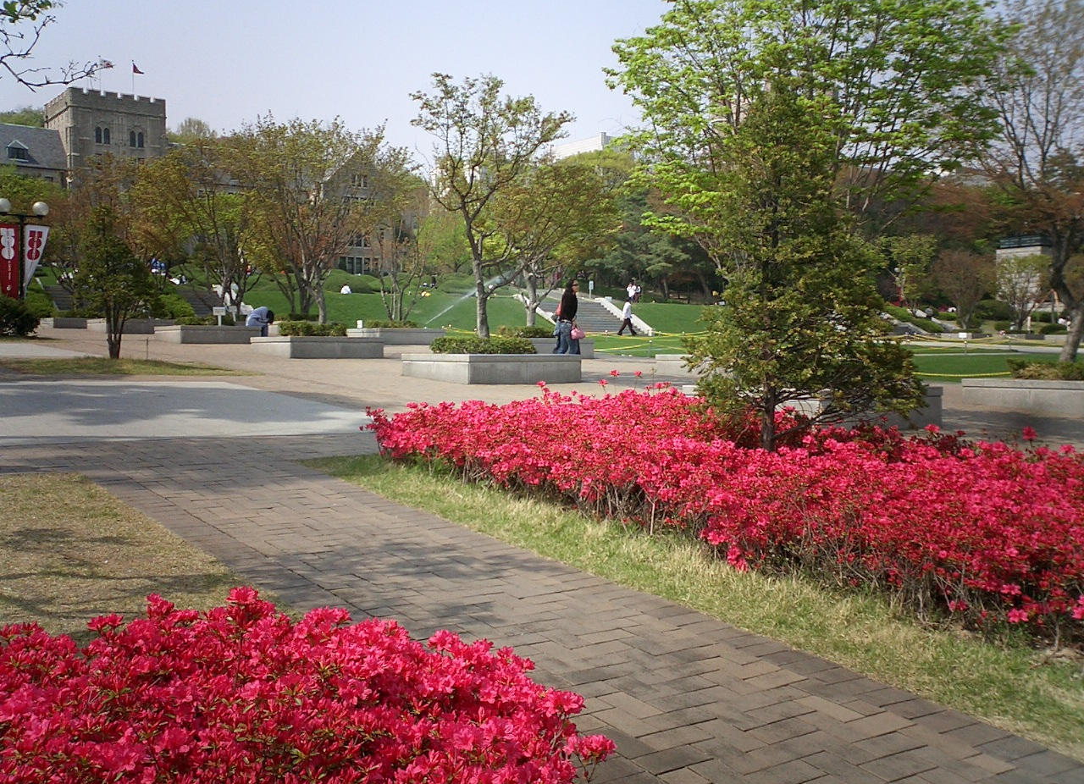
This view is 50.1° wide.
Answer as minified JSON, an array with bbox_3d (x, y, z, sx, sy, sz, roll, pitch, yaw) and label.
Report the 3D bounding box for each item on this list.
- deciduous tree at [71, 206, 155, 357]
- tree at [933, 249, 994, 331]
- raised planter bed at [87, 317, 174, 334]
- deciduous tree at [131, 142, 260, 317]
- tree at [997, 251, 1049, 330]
[{"bbox_3d":[-7.570,-1.940,20.450,1.460,2.680,1.460,0,2,0],"label":"deciduous tree"},{"bbox_3d":[24.362,-5.876,67.000,3.624,4.799,3.624,1,2,20],"label":"tree"},{"bbox_3d":[-12.100,-1.895,34.300,2.020,0.440,2.020,-1,3,-35],"label":"raised planter bed"},{"bbox_3d":[-8.810,-4.034,29.435,3.270,4.647,3.270,0,2,-17],"label":"deciduous tree"},{"bbox_3d":[28.878,-6.019,69.500,3.251,4.978,3.251,1,2,22],"label":"tree"}]

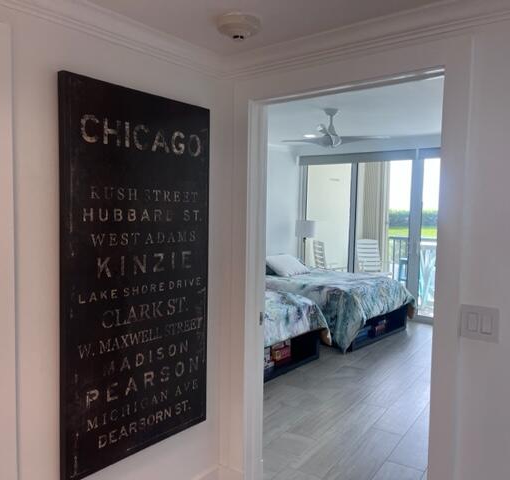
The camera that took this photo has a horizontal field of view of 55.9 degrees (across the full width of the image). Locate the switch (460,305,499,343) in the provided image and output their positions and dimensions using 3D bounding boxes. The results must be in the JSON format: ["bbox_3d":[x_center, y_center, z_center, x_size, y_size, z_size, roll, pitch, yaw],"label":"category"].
[{"bbox_3d":[0.771,0.288,1.654,0.118,0.117,0.012,4,4,38],"label":"switch"}]

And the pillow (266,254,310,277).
[{"bbox_3d":[0.429,0.310,6.634,0.460,0.170,0.620,40,25,30],"label":"pillow"}]

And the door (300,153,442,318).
[{"bbox_3d":[1.811,-0.080,7.156,2.700,2.430,0.130,4,4,38],"label":"door"}]

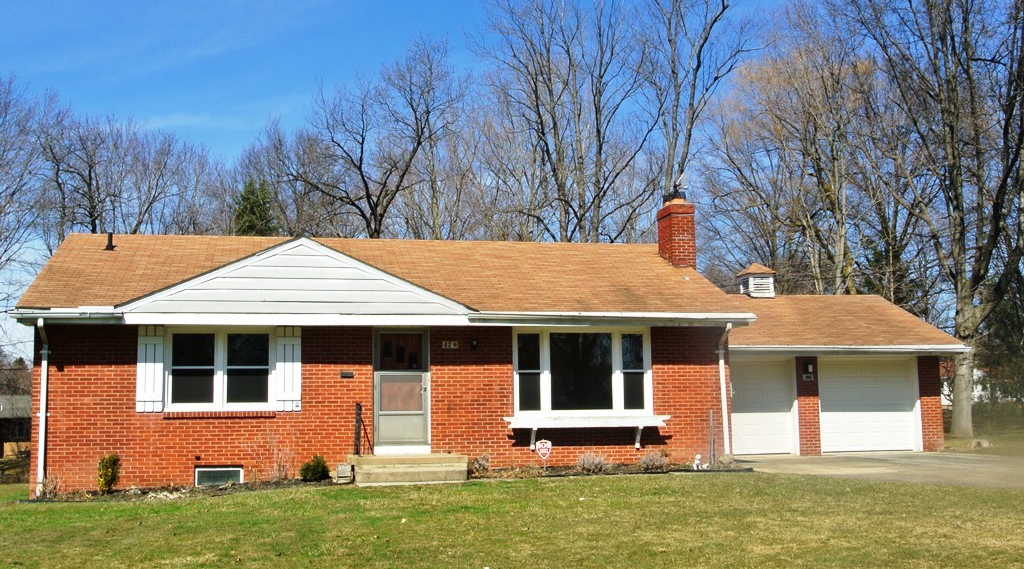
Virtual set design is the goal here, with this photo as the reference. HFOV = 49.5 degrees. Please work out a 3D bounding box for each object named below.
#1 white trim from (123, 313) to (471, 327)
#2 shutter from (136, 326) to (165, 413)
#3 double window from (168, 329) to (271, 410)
[{"bbox_3d":[-3.546,0.586,18.714,5.758,0.211,0.100,1,-7,-11],"label":"white trim"},{"bbox_3d":[-6.101,1.429,18.716,0.436,1.447,0.050,1,-7,-11],"label":"shutter"},{"bbox_3d":[-5.002,1.458,19.096,1.831,1.436,0.120,1,-7,-11],"label":"double window"}]

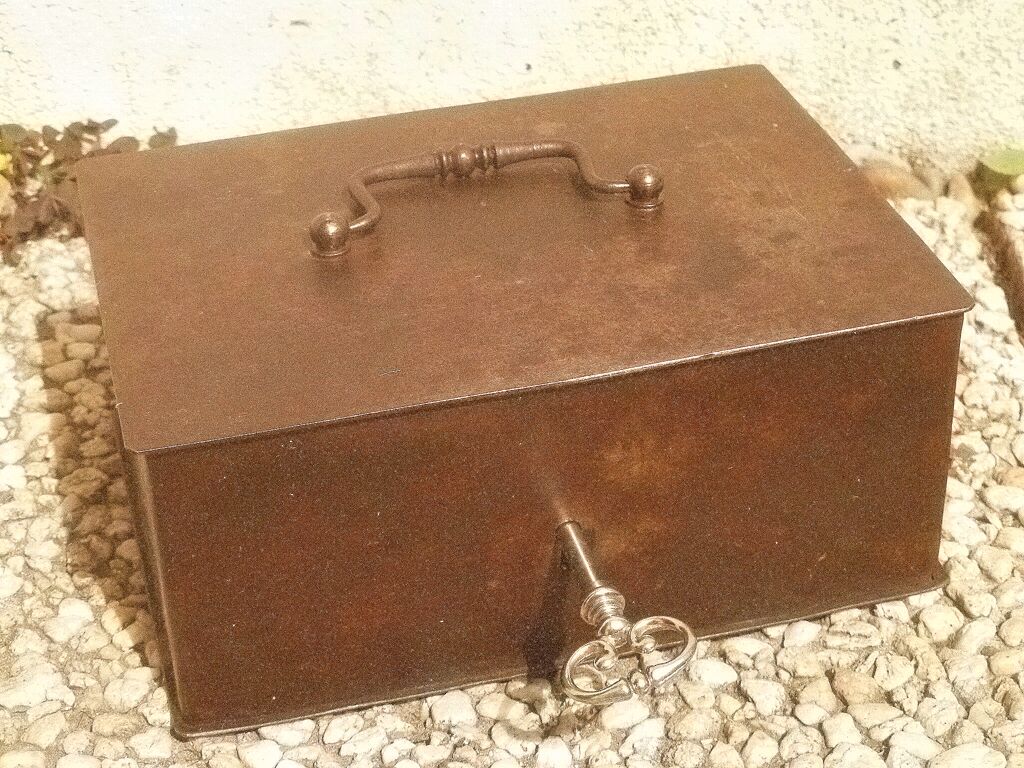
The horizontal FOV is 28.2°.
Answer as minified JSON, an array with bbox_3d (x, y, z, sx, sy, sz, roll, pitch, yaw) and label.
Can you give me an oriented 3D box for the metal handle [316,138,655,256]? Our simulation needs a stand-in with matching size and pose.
[{"bbox_3d":[-0.012,-0.069,0.701,0.123,0.013,0.050,-10,35,-11],"label":"metal handle"}]

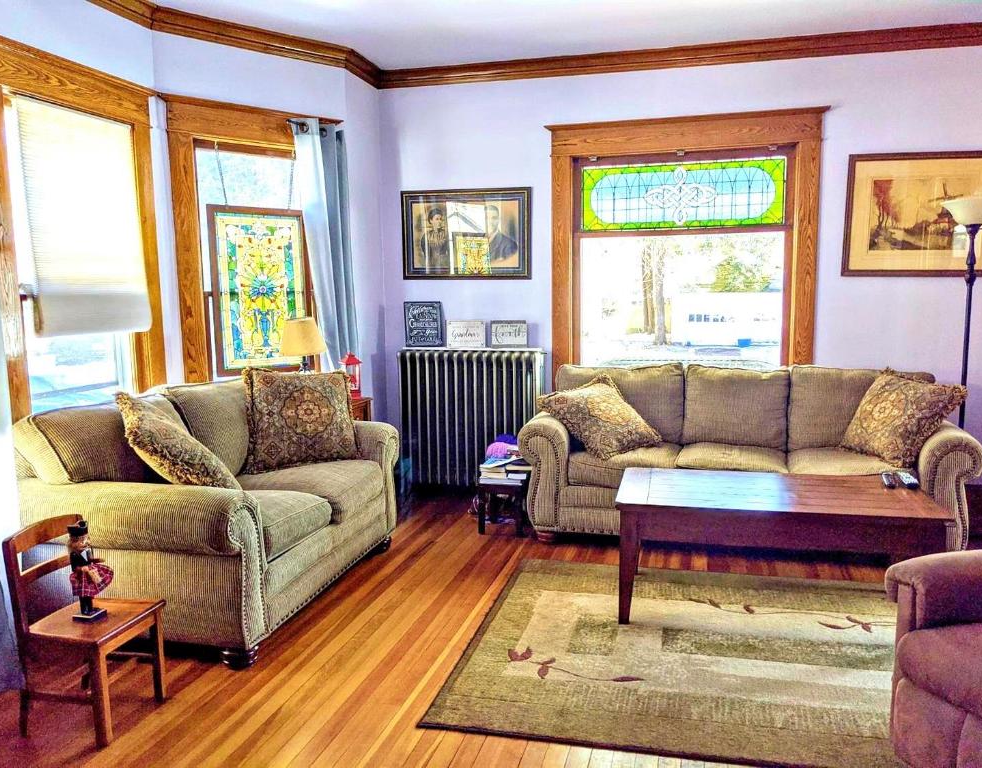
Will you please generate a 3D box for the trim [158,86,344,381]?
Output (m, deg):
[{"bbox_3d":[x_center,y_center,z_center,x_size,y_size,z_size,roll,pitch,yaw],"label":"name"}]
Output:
[{"bbox_3d":[-1.238,-0.661,4.445,1.040,1.680,0.110,-8,10,-43],"label":"trim"}]

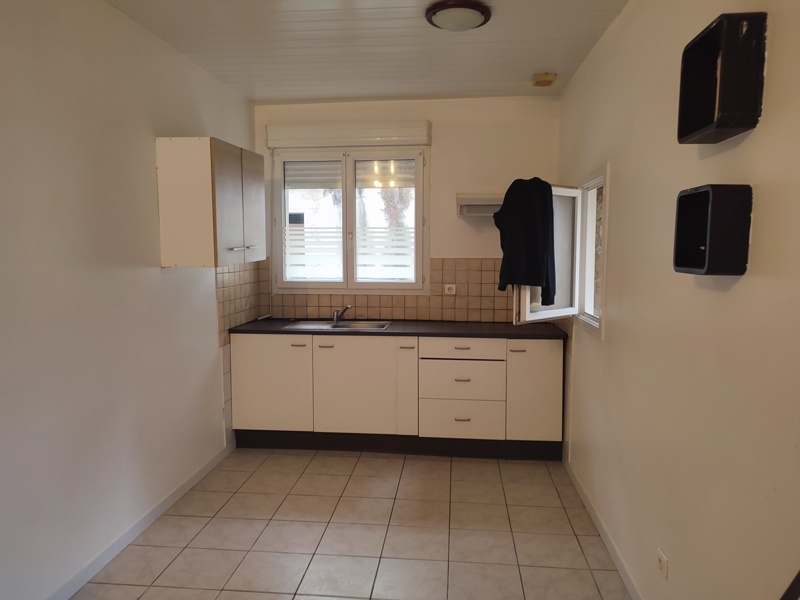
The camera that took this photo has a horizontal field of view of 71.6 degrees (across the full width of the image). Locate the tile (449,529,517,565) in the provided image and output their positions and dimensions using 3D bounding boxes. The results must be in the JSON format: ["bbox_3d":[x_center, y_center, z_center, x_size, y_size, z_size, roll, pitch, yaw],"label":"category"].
[{"bbox_3d":[0.403,1.212,2.723,0.316,0.010,0.311,1,5,6],"label":"tile"}]

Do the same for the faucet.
[{"bbox_3d":[-0.457,0.122,4.355,0.175,0.165,0.055,4,6,40],"label":"faucet"}]

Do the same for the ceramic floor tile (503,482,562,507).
[{"bbox_3d":[0.782,1.161,3.302,0.315,0.010,0.315,1,4,6],"label":"ceramic floor tile"}]

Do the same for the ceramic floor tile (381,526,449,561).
[{"bbox_3d":[0.087,1.242,2.832,0.326,0.010,0.326,1,5,6],"label":"ceramic floor tile"}]

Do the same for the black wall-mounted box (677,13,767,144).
[{"bbox_3d":[0.882,-0.594,1.535,0.108,0.282,0.235,1,4,6],"label":"black wall-mounted box"}]

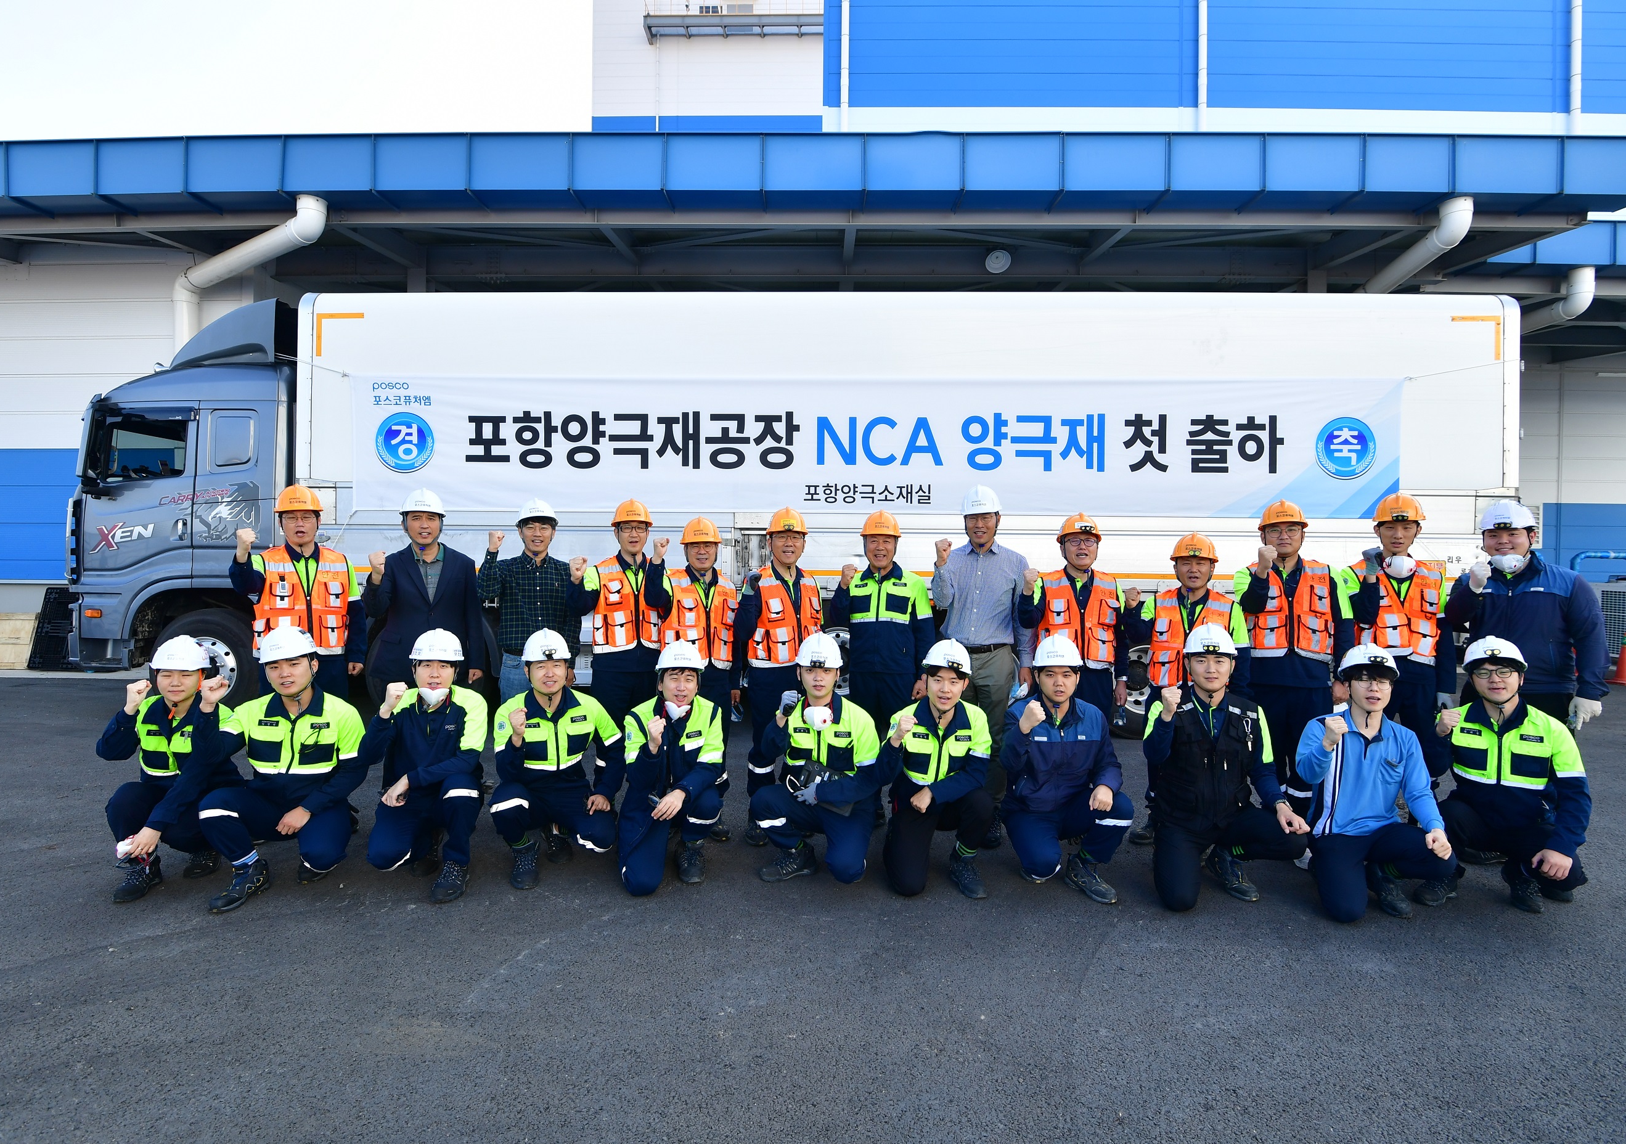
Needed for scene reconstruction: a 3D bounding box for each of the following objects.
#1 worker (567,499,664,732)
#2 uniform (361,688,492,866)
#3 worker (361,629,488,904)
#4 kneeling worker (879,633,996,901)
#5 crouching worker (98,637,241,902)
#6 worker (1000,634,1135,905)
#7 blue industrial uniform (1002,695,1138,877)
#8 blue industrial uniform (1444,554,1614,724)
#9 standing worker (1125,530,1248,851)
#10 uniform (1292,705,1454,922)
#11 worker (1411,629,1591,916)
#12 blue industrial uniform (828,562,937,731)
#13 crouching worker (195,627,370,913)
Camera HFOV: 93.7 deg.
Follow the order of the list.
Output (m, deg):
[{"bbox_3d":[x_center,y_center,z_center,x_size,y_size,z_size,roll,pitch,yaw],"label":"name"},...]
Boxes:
[{"bbox_3d":[-1.035,0.510,4.120,0.558,1.802,0.420,1,0,-15],"label":"worker"},{"bbox_3d":[-1.827,0.952,3.620,0.514,0.860,0.580,1,0,-13],"label":"uniform"},{"bbox_3d":[-1.772,0.826,3.530,0.560,1.150,0.640,1,-1,-22],"label":"worker"},{"bbox_3d":[0.572,0.870,3.600,0.540,1.107,0.660,0,0,6],"label":"kneeling worker"},{"bbox_3d":[-2.920,0.840,3.500,0.560,1.100,0.660,1,-1,-35],"label":"crouching worker"},{"bbox_3d":[1.170,0.858,3.550,0.620,1.140,0.660,0,-1,14],"label":"worker"},{"bbox_3d":[1.167,0.977,3.540,0.610,0.820,0.570,0,-1,14],"label":"blue industrial uniform"},{"bbox_3d":[3.760,0.325,4.060,0.760,0.850,0.430,0,0,30],"label":"blue industrial uniform"},{"bbox_3d":[1.980,0.600,4.100,0.620,1.641,0.450,0,0,18],"label":"standing worker"},{"bbox_3d":[2.450,1.020,3.440,0.600,0.810,0.680,0,0,19],"label":"uniform"},{"bbox_3d":[3.100,0.865,3.480,0.640,1.130,0.660,0,0,30],"label":"worker"},{"bbox_3d":[0.358,0.654,4.030,0.570,1.440,0.380,0,-1,4],"label":"blue industrial uniform"},{"bbox_3d":[-2.369,0.820,3.450,0.660,1.150,0.700,1,-1,-32],"label":"crouching worker"}]

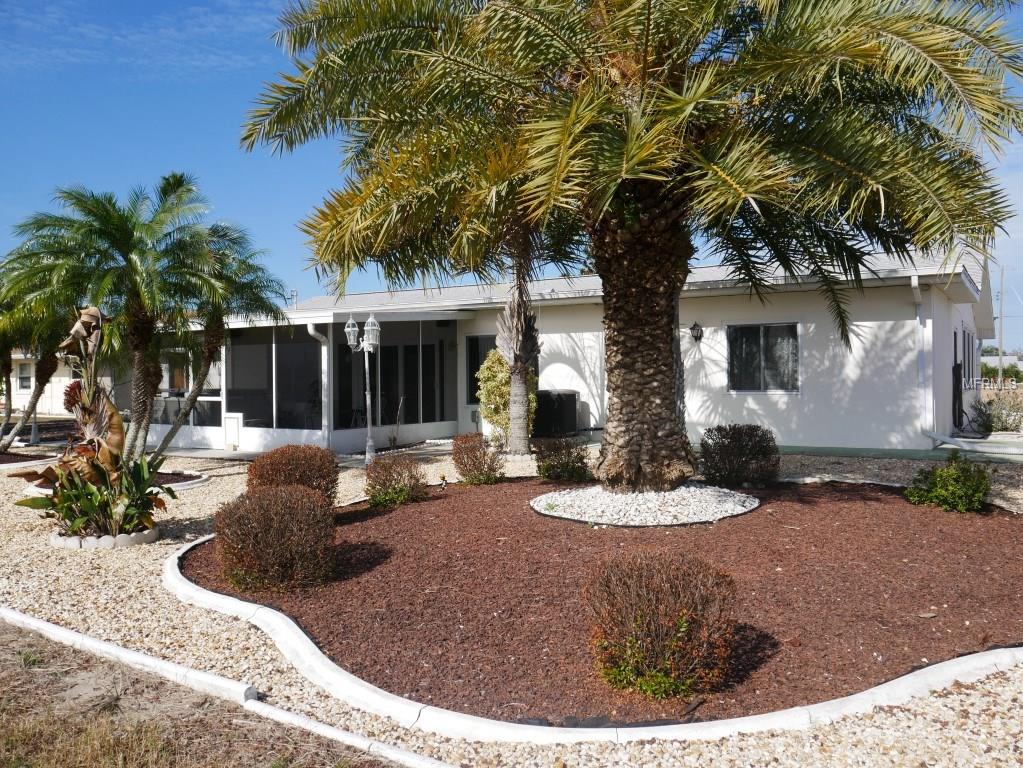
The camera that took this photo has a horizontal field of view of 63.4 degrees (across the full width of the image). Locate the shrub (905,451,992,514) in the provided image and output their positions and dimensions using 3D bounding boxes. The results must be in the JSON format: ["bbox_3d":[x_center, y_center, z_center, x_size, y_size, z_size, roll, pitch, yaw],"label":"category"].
[{"bbox_3d":[4.190,0.905,7.950,0.760,0.530,0.680,0,0,28],"label":"shrub"}]

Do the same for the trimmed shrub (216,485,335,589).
[{"bbox_3d":[-1.570,0.965,5.520,0.770,0.600,0.730,0,0,-16],"label":"trimmed shrub"}]

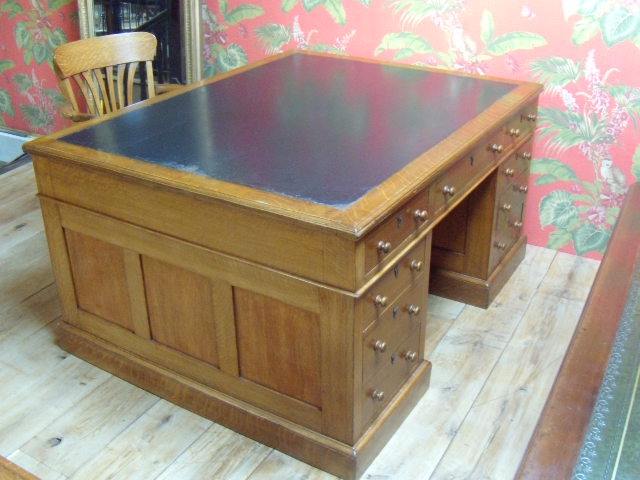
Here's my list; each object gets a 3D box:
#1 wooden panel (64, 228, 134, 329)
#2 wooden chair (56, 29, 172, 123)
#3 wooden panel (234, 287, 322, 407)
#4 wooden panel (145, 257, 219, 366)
[{"bbox_3d":[-0.721,0.132,2.195,0.290,0.314,0.020,15,31,29],"label":"wooden panel"},{"bbox_3d":[-0.779,-0.422,3.058,0.570,0.903,0.600,23,35,39],"label":"wooden chair"},{"bbox_3d":[-0.115,0.296,1.847,0.287,0.314,0.020,15,31,29],"label":"wooden panel"},{"bbox_3d":[-0.419,0.214,2.022,0.286,0.314,0.020,15,31,29],"label":"wooden panel"}]

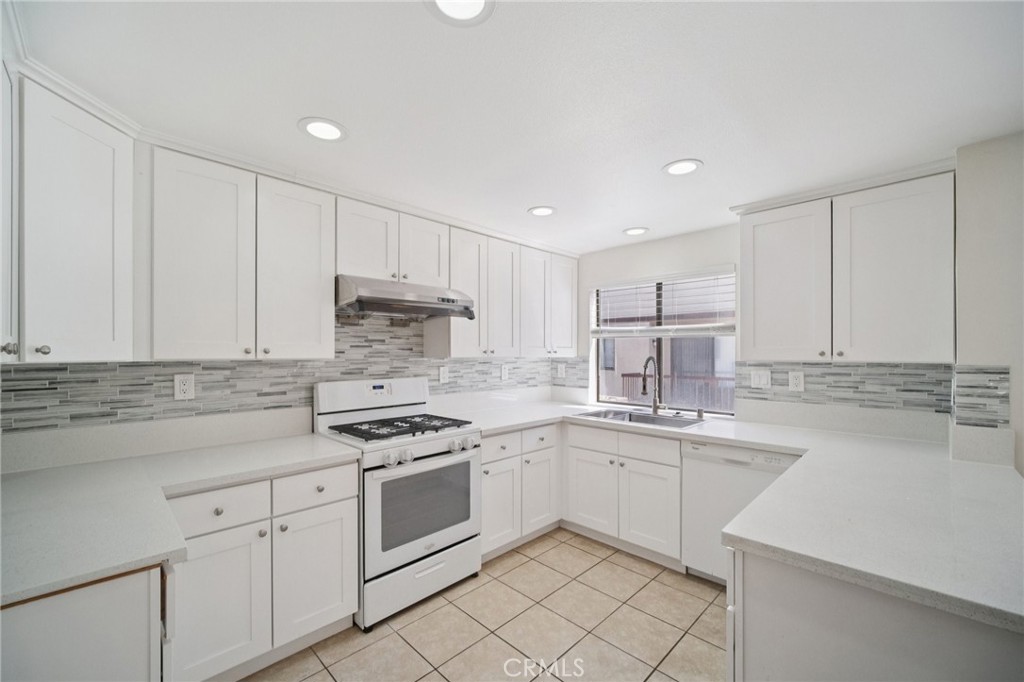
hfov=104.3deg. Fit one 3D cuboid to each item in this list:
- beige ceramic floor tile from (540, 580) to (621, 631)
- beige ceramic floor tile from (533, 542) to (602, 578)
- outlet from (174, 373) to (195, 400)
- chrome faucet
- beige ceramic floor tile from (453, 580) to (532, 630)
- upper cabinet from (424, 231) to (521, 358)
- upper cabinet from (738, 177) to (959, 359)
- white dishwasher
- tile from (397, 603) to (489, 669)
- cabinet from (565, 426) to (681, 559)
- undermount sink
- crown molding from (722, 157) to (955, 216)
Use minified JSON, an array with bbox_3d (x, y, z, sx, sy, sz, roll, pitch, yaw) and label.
[{"bbox_3d":[0.388,1.467,2.218,0.333,0.010,0.333,1,-2,-45],"label":"beige ceramic floor tile"},{"bbox_3d":[0.392,1.494,2.719,0.336,0.010,0.336,2,-3,-45],"label":"beige ceramic floor tile"},{"bbox_3d":[-1.611,0.228,1.959,0.077,0.122,0.010,1,-2,-45],"label":"outlet"},{"bbox_3d":[1.109,0.362,3.173,0.255,0.475,0.120,2,-3,-45],"label":"chrome faucet"},{"bbox_3d":[-0.095,1.466,2.222,0.338,0.010,0.334,-2,-3,45],"label":"beige ceramic floor tile"},{"bbox_3d":[-0.293,-0.336,3.165,0.710,0.938,0.328,2,-3,-45],"label":"upper cabinet"},{"bbox_3d":[1.866,-0.336,2.287,0.330,0.915,0.900,1,-2,-45],"label":"upper cabinet"},{"bbox_3d":[1.458,1.040,2.427,0.600,0.850,0.605,1,-2,-45],"label":"white dishwasher"},{"bbox_3d":[-0.334,1.454,1.983,0.338,0.010,0.334,-2,-3,45],"label":"tile"},{"bbox_3d":[0.942,1.034,2.996,0.910,0.792,0.609,-2,-3,45],"label":"cabinet"},{"bbox_3d":[0.970,0.709,3.076,0.460,0.205,0.830,2,-3,-45],"label":"undermount sink"},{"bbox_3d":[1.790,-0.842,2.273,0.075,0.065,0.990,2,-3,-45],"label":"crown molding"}]

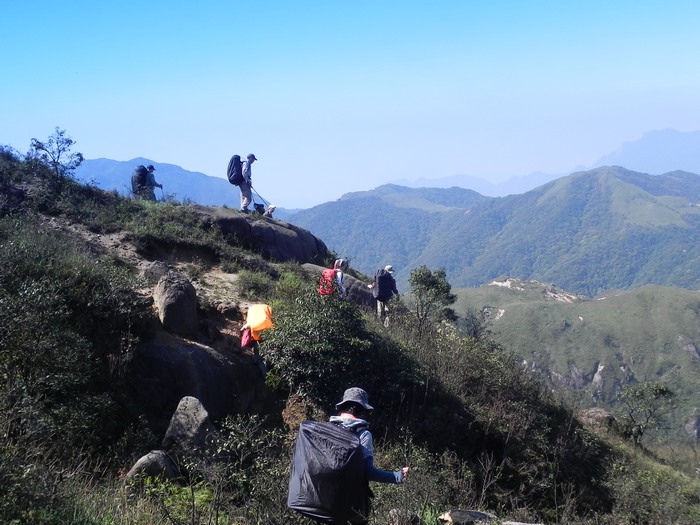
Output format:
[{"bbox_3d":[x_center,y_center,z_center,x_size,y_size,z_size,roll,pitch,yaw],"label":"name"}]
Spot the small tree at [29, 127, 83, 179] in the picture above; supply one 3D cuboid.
[{"bbox_3d":[-8.128,-3.024,23.039,1.450,1.500,1.400,0,3,0],"label":"small tree"}]

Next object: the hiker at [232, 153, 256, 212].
[{"bbox_3d":[-3.050,-2.291,23.744,0.750,1.680,0.580,0,3,-2],"label":"hiker"}]

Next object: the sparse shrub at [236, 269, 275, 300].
[{"bbox_3d":[-2.168,0.527,19.020,0.880,0.780,0.800,0,3,0],"label":"sparse shrub"}]

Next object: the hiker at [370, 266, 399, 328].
[{"bbox_3d":[0.915,0.907,22.644,0.620,1.680,0.650,2,4,32],"label":"hiker"}]

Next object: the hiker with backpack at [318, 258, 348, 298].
[{"bbox_3d":[-0.415,0.736,20.843,0.620,1.650,0.550,-2,4,-35],"label":"hiker with backpack"}]

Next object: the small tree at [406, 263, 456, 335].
[{"bbox_3d":[2.119,1.050,21.552,1.300,2.000,1.250,0,3,0],"label":"small tree"}]

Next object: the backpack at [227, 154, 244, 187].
[{"bbox_3d":[-3.276,-2.639,23.723,0.480,0.870,0.420,0,3,-2],"label":"backpack"}]

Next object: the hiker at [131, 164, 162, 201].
[{"bbox_3d":[-6.269,-2.175,25.543,0.850,1.650,0.600,-1,3,-12],"label":"hiker"}]

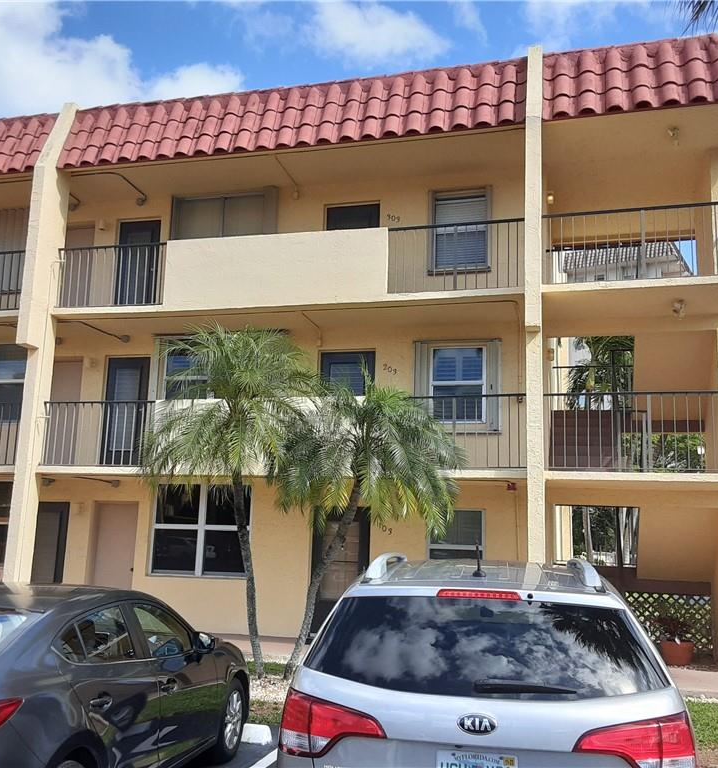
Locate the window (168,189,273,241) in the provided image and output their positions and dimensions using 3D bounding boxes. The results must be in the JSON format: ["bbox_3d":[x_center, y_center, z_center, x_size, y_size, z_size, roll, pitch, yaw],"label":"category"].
[{"bbox_3d":[-2.486,-2.663,14.322,2.000,1.562,0.140,-1,-10,15],"label":"window"}]

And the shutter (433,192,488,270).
[{"bbox_3d":[1.663,-2.524,13.156,0.913,1.381,0.140,-1,-10,15],"label":"shutter"}]

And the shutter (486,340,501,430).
[{"bbox_3d":[2.109,0.029,12.544,0.253,1.446,0.124,-1,-10,15],"label":"shutter"}]

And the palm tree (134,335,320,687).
[{"bbox_3d":[-1.719,1.439,10.306,2.200,4.389,2.200,-1,-10,15],"label":"palm tree"}]

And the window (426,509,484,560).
[{"bbox_3d":[1.509,2.571,12.314,0.878,1.192,0.100,-1,-10,15],"label":"window"}]

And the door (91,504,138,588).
[{"bbox_3d":[-4.248,3.115,13.804,0.846,2.106,0.120,-1,-10,15],"label":"door"}]

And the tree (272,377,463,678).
[{"bbox_3d":[0.083,1.772,9.841,2.320,3.691,2.320,-1,-10,15],"label":"tree"}]

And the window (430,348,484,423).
[{"bbox_3d":[1.581,0.000,12.729,0.877,1.241,0.120,-1,-10,15],"label":"window"}]

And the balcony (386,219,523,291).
[{"bbox_3d":[1.518,-1.764,11.988,2.026,1.059,1.100,-1,-10,15],"label":"balcony"}]

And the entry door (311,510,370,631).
[{"bbox_3d":[-0.294,3.030,12.714,0.934,2.076,0.100,-1,-10,15],"label":"entry door"}]

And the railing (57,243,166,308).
[{"bbox_3d":[-4.077,-1.763,12.999,1.983,1.026,0.060,-1,-10,15],"label":"railing"}]

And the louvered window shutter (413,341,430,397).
[{"bbox_3d":[0.992,0.044,12.840,0.247,1.446,0.124,-1,-10,15],"label":"louvered window shutter"}]

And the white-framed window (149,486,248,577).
[{"bbox_3d":[-2.678,2.477,13.452,1.766,1.519,0.100,-1,-10,15],"label":"white-framed window"}]

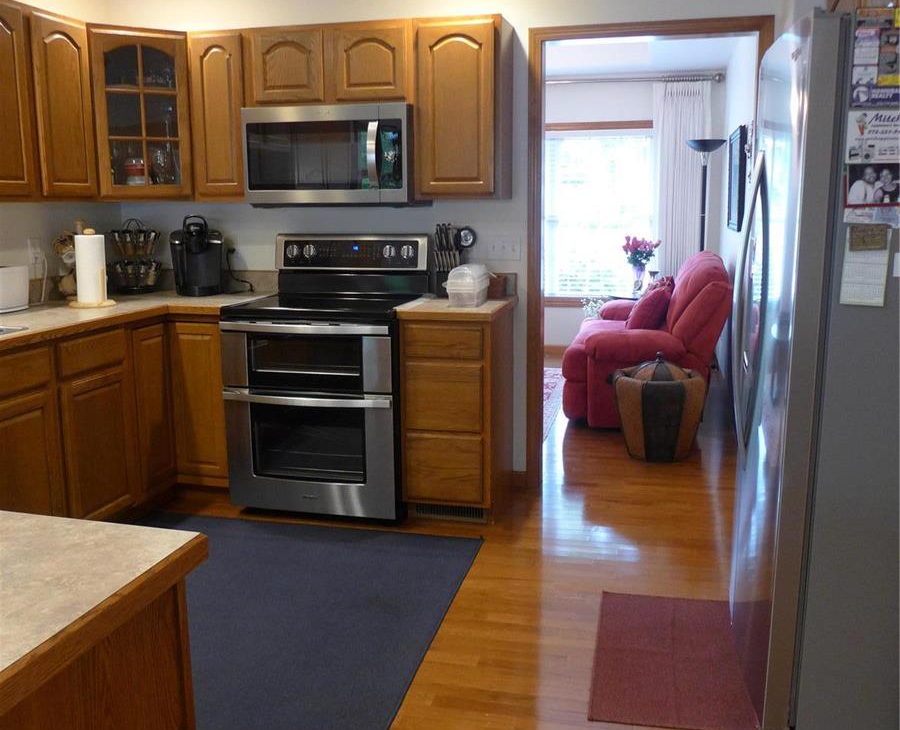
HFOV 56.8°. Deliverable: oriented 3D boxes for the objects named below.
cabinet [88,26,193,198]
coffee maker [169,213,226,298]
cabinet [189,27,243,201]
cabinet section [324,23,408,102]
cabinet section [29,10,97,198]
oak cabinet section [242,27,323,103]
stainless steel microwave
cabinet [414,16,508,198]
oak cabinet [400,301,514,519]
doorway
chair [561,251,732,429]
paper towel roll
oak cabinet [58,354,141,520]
[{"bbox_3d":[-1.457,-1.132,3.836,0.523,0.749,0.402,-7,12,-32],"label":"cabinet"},{"bbox_3d":[-1.239,-0.528,4.083,0.245,0.365,0.285,-3,11,-12],"label":"coffee maker"},{"bbox_3d":[-1.032,-1.161,3.962,0.240,0.750,0.310,2,11,13],"label":"cabinet"},{"bbox_3d":[-0.310,-1.319,3.705,0.386,0.331,0.335,2,11,13],"label":"cabinet section"},{"bbox_3d":[-1.726,-1.057,3.446,0.328,0.737,0.377,2,11,13],"label":"cabinet section"},{"bbox_3d":[-0.687,-1.336,3.794,0.384,0.328,0.335,2,11,13],"label":"oak cabinet section"},{"bbox_3d":[-0.507,-0.934,3.768,0.762,0.423,0.407,2,11,12],"label":"stainless steel microwave"},{"bbox_3d":[0.061,-1.105,3.657,0.378,0.749,0.327,2,11,12],"label":"cabinet"},{"bbox_3d":[0.043,0.184,3.738,0.402,0.919,0.639,2,11,12],"label":"oak cabinet"},{"bbox_3d":[0.887,-0.443,3.875,1.025,2.140,0.150,2,11,13],"label":"doorway"},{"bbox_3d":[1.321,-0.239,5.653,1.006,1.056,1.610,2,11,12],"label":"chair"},{"bbox_3d":[-1.583,-0.423,3.671,0.126,0.280,0.126,0,11,0],"label":"paper towel roll"},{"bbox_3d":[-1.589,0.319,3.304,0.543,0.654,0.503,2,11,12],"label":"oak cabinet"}]

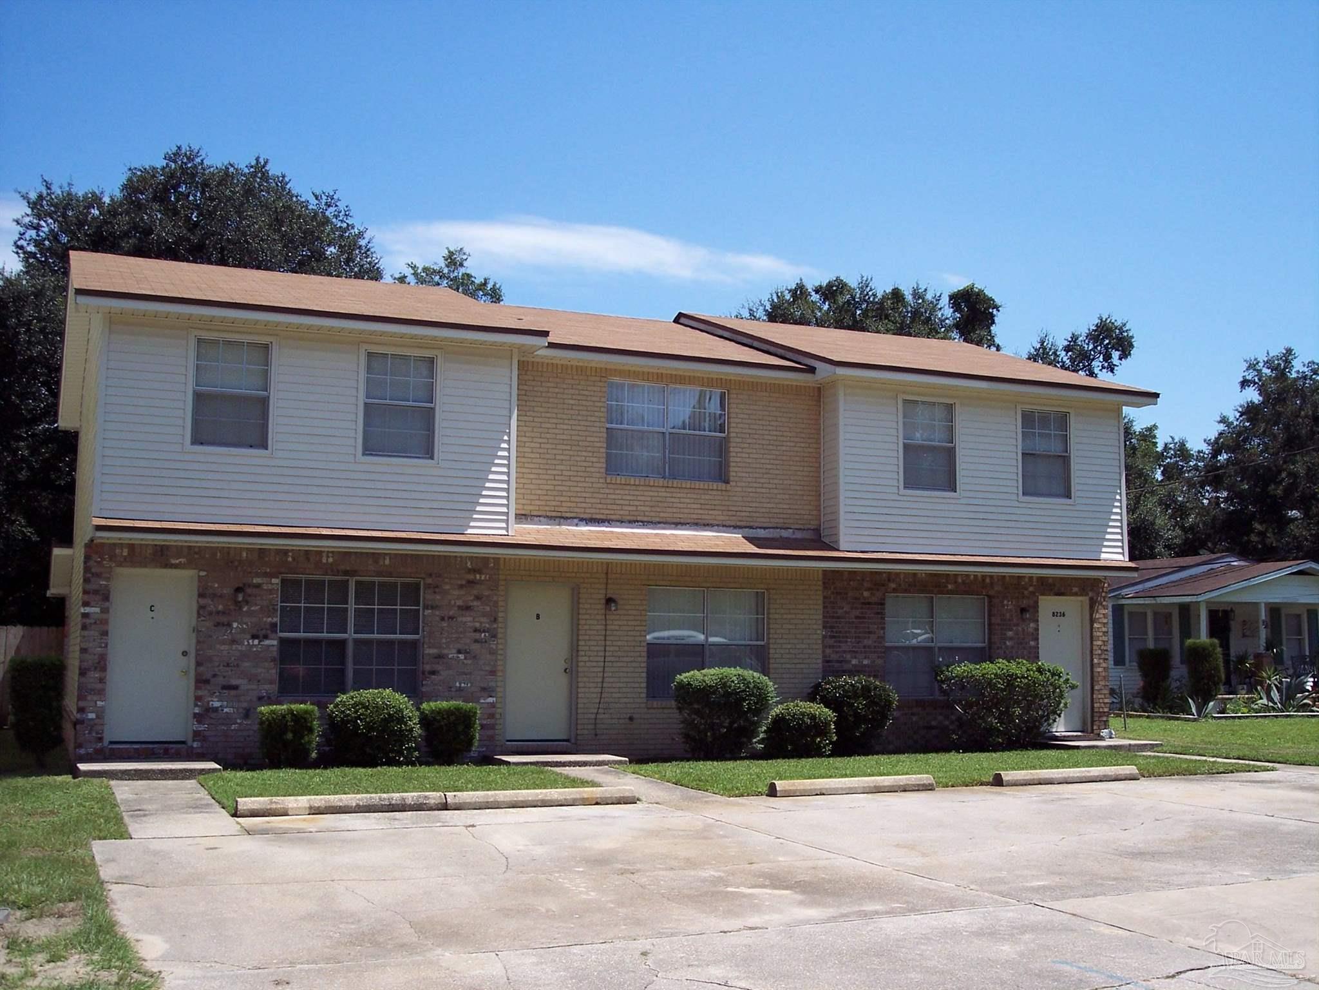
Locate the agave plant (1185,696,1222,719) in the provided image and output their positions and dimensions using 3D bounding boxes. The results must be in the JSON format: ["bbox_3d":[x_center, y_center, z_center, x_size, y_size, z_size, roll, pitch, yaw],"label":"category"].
[{"bbox_3d":[12.375,4.828,33.800,0.820,0.550,0.800,3,-8,-22],"label":"agave plant"}]

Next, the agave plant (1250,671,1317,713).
[{"bbox_3d":[15.216,4.805,36.197,1.528,1.044,1.528,3,-7,-22],"label":"agave plant"}]

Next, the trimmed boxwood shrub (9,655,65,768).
[{"bbox_3d":[-7.434,2.572,17.750,0.630,1.340,0.620,3,-8,-22],"label":"trimmed boxwood shrub"}]

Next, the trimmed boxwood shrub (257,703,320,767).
[{"bbox_3d":[-4.343,2.817,17.396,0.710,0.760,0.680,3,-8,-22],"label":"trimmed boxwood shrub"}]

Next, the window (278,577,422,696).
[{"bbox_3d":[-3.887,1.788,18.769,1.812,1.512,0.090,3,-7,-22],"label":"window"}]

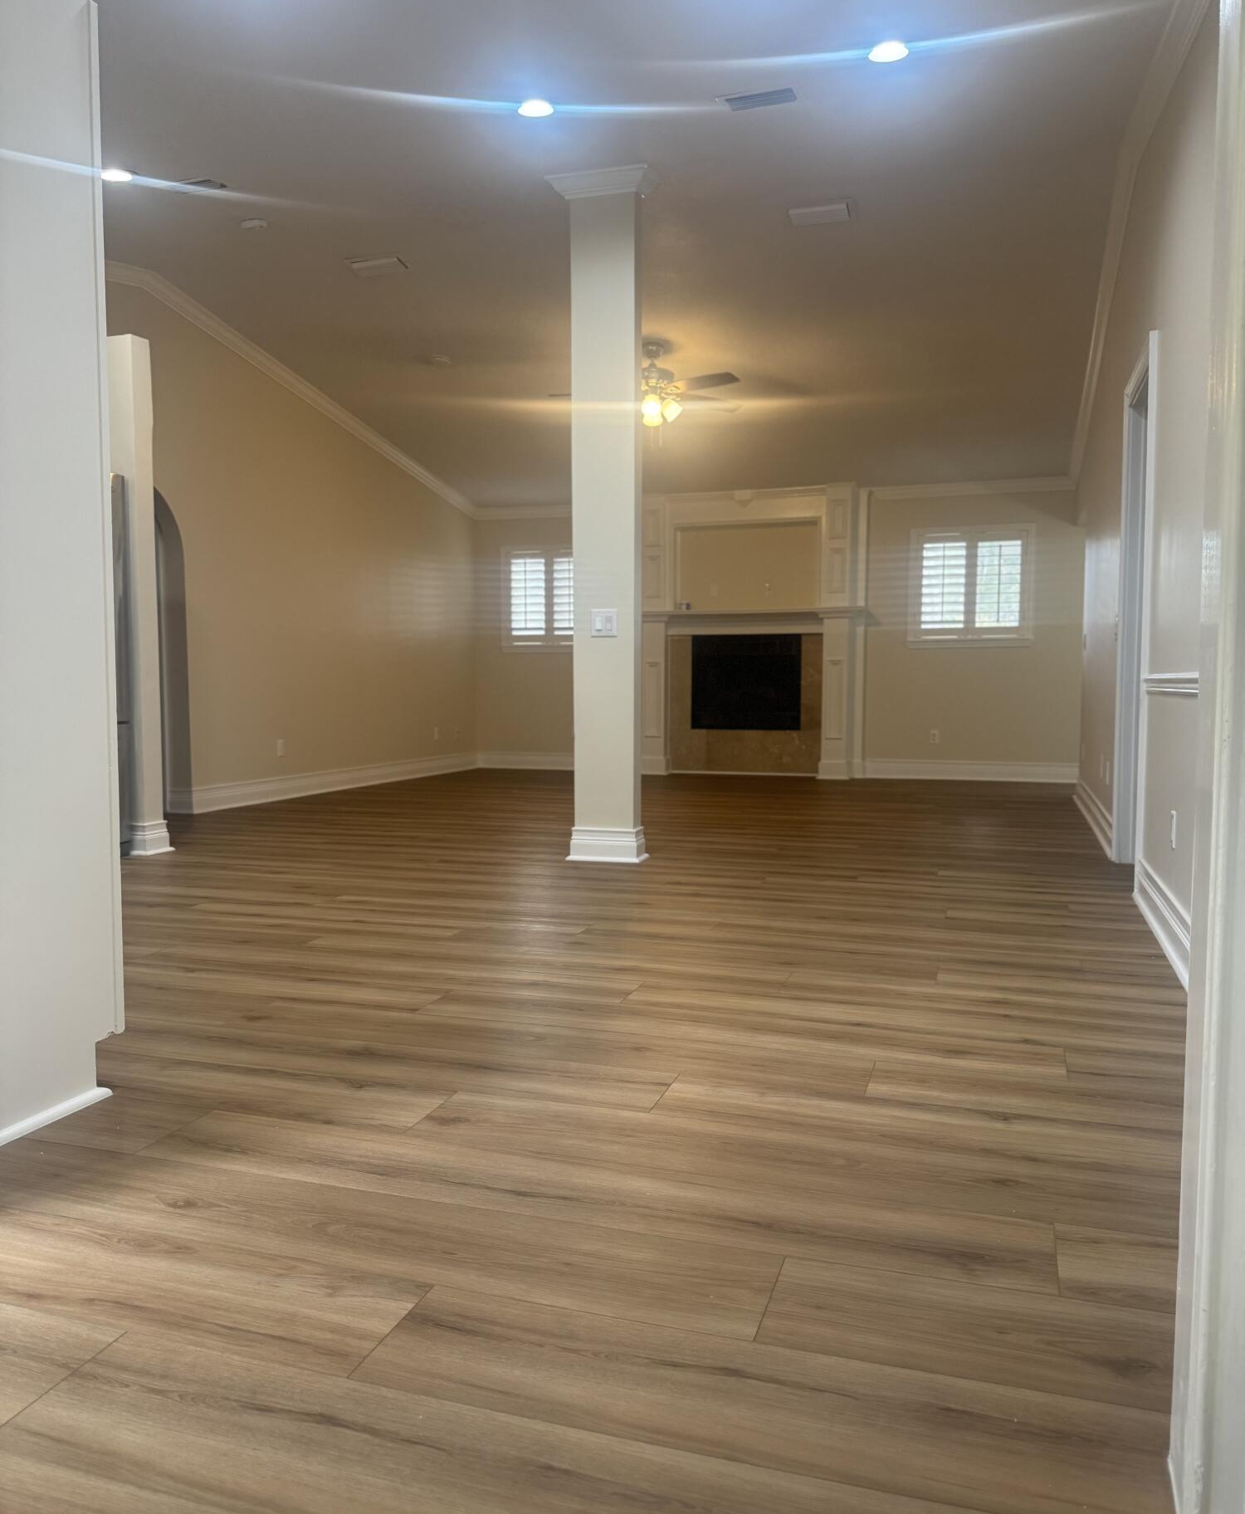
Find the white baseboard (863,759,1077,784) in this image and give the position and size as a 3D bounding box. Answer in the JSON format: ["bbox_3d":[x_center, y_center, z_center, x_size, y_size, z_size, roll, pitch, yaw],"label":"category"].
[{"bbox_3d":[2.991,0.128,9.994,1.750,0.145,0.025,1,4,19],"label":"white baseboard"}]

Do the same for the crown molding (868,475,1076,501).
[{"bbox_3d":[2.965,-2.283,9.820,1.680,0.095,0.090,1,4,19],"label":"crown molding"}]

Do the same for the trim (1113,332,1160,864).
[{"bbox_3d":[2.178,-0.555,4.797,0.120,2.150,1.070,1,4,19],"label":"trim"}]

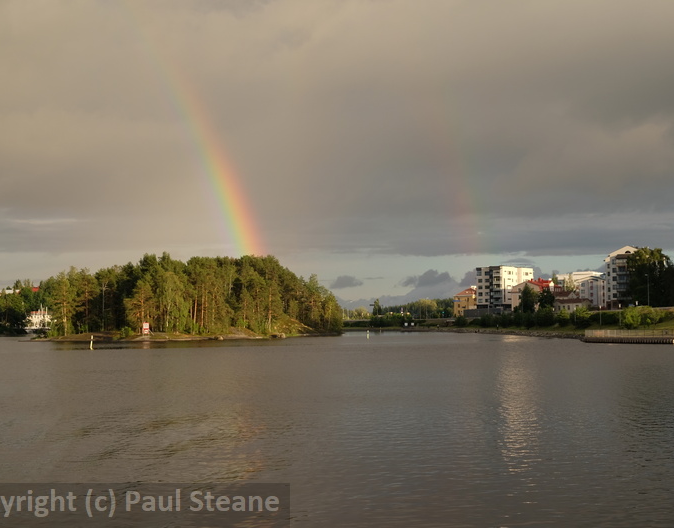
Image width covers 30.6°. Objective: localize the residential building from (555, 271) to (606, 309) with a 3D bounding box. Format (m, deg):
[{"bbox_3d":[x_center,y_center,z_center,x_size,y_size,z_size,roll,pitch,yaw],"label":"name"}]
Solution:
[{"bbox_3d":[118.597,12.420,600.000,21.000,18.000,17.000,-2,-3,35],"label":"residential building"}]

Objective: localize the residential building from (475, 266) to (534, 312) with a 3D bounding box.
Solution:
[{"bbox_3d":[75.640,11.312,553.000,13.000,19.600,28.000,-2,-3,35],"label":"residential building"}]

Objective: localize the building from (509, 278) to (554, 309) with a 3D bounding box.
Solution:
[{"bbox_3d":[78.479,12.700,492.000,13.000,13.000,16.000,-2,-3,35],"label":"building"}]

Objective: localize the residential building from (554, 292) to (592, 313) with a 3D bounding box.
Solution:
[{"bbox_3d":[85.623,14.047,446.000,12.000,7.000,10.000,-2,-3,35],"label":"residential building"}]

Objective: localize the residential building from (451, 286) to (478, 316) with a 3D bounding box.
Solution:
[{"bbox_3d":[61.971,17.808,585.000,11.500,14.000,10.500,-2,-3,35],"label":"residential building"}]

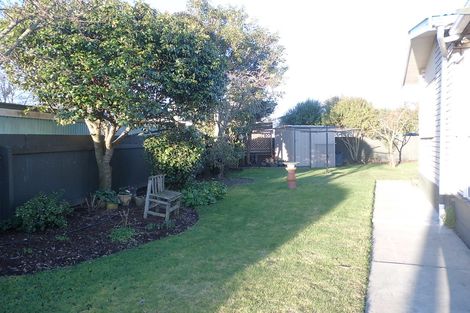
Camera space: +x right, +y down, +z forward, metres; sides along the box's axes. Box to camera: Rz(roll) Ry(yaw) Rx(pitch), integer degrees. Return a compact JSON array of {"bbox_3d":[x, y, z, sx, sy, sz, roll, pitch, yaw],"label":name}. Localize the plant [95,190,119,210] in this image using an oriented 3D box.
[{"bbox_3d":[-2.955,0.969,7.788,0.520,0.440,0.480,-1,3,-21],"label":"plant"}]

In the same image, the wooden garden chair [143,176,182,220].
[{"bbox_3d":[-1.435,0.818,6.773,0.560,0.840,0.490,1,3,23],"label":"wooden garden chair"}]

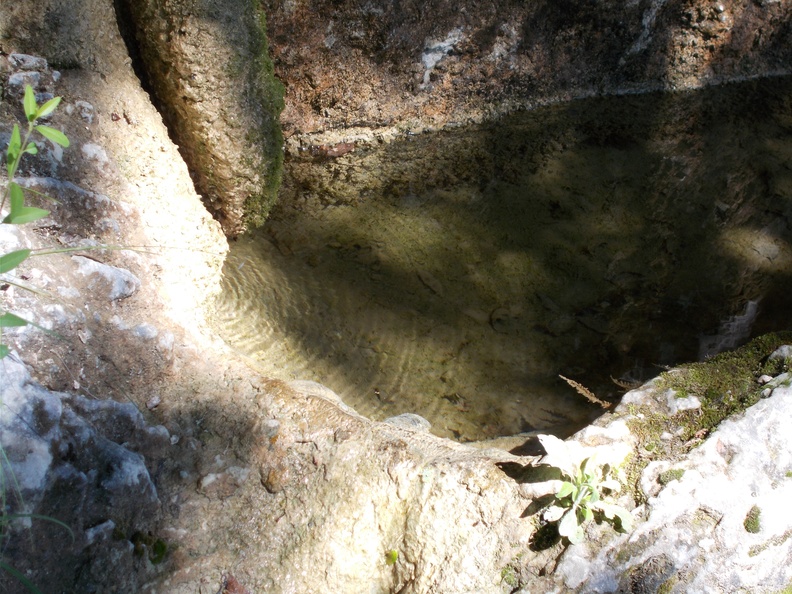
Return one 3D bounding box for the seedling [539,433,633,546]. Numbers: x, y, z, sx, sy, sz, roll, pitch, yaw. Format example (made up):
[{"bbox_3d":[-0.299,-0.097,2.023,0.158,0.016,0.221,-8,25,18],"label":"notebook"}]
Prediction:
[{"bbox_3d":[0.240,0.244,2.200,0.120,0.090,0.115,0,44,0],"label":"seedling"}]

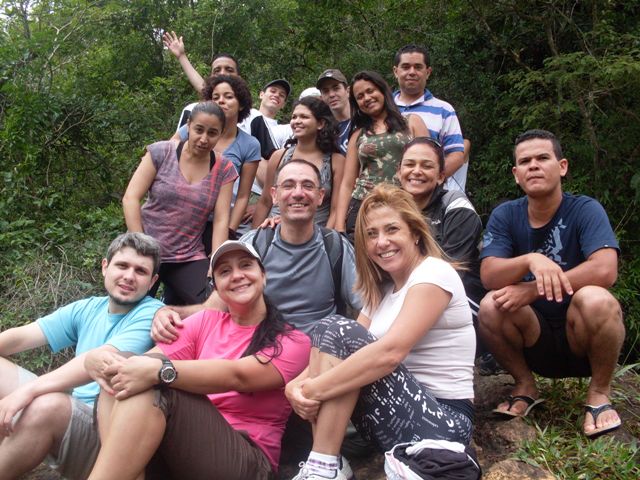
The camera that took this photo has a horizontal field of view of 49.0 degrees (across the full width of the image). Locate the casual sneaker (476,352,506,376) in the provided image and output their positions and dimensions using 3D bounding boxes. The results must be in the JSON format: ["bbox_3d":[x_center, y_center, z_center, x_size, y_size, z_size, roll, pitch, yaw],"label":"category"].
[{"bbox_3d":[0.666,0.475,2.680,0.105,0.110,0.270,-1,-3,25],"label":"casual sneaker"}]

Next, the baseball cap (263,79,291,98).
[{"bbox_3d":[-0.251,-0.881,4.100,0.165,0.125,0.250,16,9,-10],"label":"baseball cap"}]

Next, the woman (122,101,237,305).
[{"bbox_3d":[-0.575,0.135,2.930,0.480,1.380,0.520,0,-3,-9],"label":"woman"}]

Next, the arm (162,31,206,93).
[{"bbox_3d":[-0.764,-1.012,4.050,0.140,0.450,0.130,-35,3,-6],"label":"arm"}]

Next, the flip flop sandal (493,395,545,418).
[{"bbox_3d":[0.662,0.552,2.330,0.105,0.055,0.270,-2,-4,30],"label":"flip flop sandal"}]

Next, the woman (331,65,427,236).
[{"bbox_3d":[0.285,-0.100,3.370,0.460,1.440,0.450,0,-3,5],"label":"woman"}]

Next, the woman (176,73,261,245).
[{"bbox_3d":[-0.485,-0.090,3.400,0.440,1.380,0.470,0,-3,3],"label":"woman"}]

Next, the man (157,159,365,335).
[{"bbox_3d":[-0.140,0.190,2.380,0.660,0.980,0.750,0,-3,2],"label":"man"}]

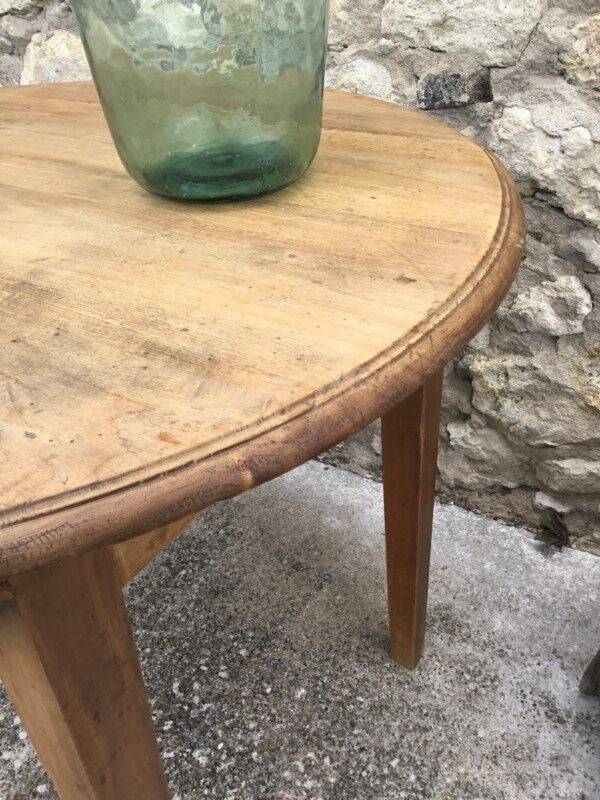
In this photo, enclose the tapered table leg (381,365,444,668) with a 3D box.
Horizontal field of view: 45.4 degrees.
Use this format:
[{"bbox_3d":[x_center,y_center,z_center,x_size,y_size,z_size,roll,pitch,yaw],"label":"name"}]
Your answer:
[{"bbox_3d":[0.125,0.099,0.868,0.058,0.707,0.058,18,41,28],"label":"tapered table leg"}]

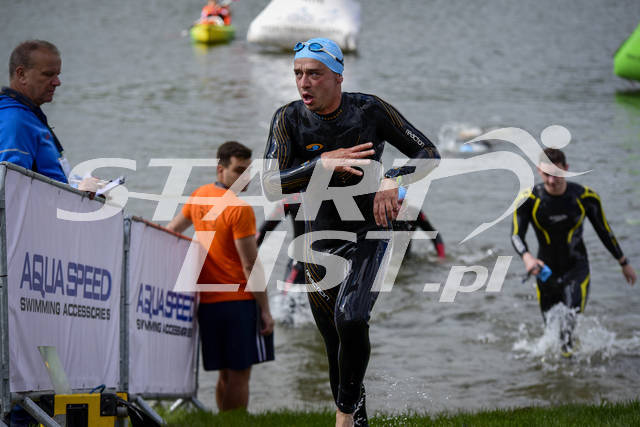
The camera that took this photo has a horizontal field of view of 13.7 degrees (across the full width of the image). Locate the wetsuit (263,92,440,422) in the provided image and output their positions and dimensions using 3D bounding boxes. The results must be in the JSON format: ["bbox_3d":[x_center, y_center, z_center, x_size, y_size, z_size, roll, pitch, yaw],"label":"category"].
[{"bbox_3d":[0.116,0.187,9.800,0.640,1.270,0.580,2,7,14],"label":"wetsuit"}]

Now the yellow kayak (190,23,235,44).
[{"bbox_3d":[-1.949,-3.282,48.500,0.760,0.380,3.400,0,7,1],"label":"yellow kayak"}]

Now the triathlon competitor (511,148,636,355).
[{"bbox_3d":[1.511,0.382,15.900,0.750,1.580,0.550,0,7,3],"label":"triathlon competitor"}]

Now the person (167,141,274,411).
[{"bbox_3d":[-0.567,0.427,15.200,0.580,1.700,0.480,5,9,37],"label":"person"}]

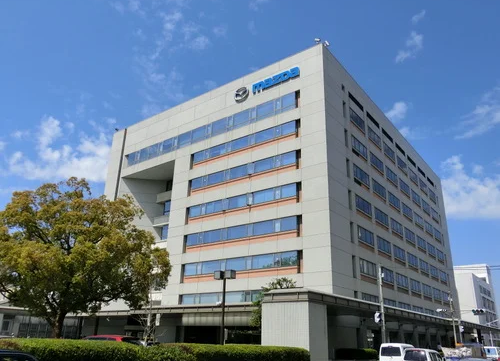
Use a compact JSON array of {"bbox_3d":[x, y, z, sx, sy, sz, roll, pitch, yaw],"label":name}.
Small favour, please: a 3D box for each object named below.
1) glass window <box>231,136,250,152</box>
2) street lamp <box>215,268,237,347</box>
[{"bbox_3d":[-1.239,-4.488,52.546,2.774,1.409,0.200,-14,-26,35],"label":"glass window"},{"bbox_3d":[-1.372,7.142,21.382,1.120,5.000,0.400,-14,-26,35],"label":"street lamp"}]

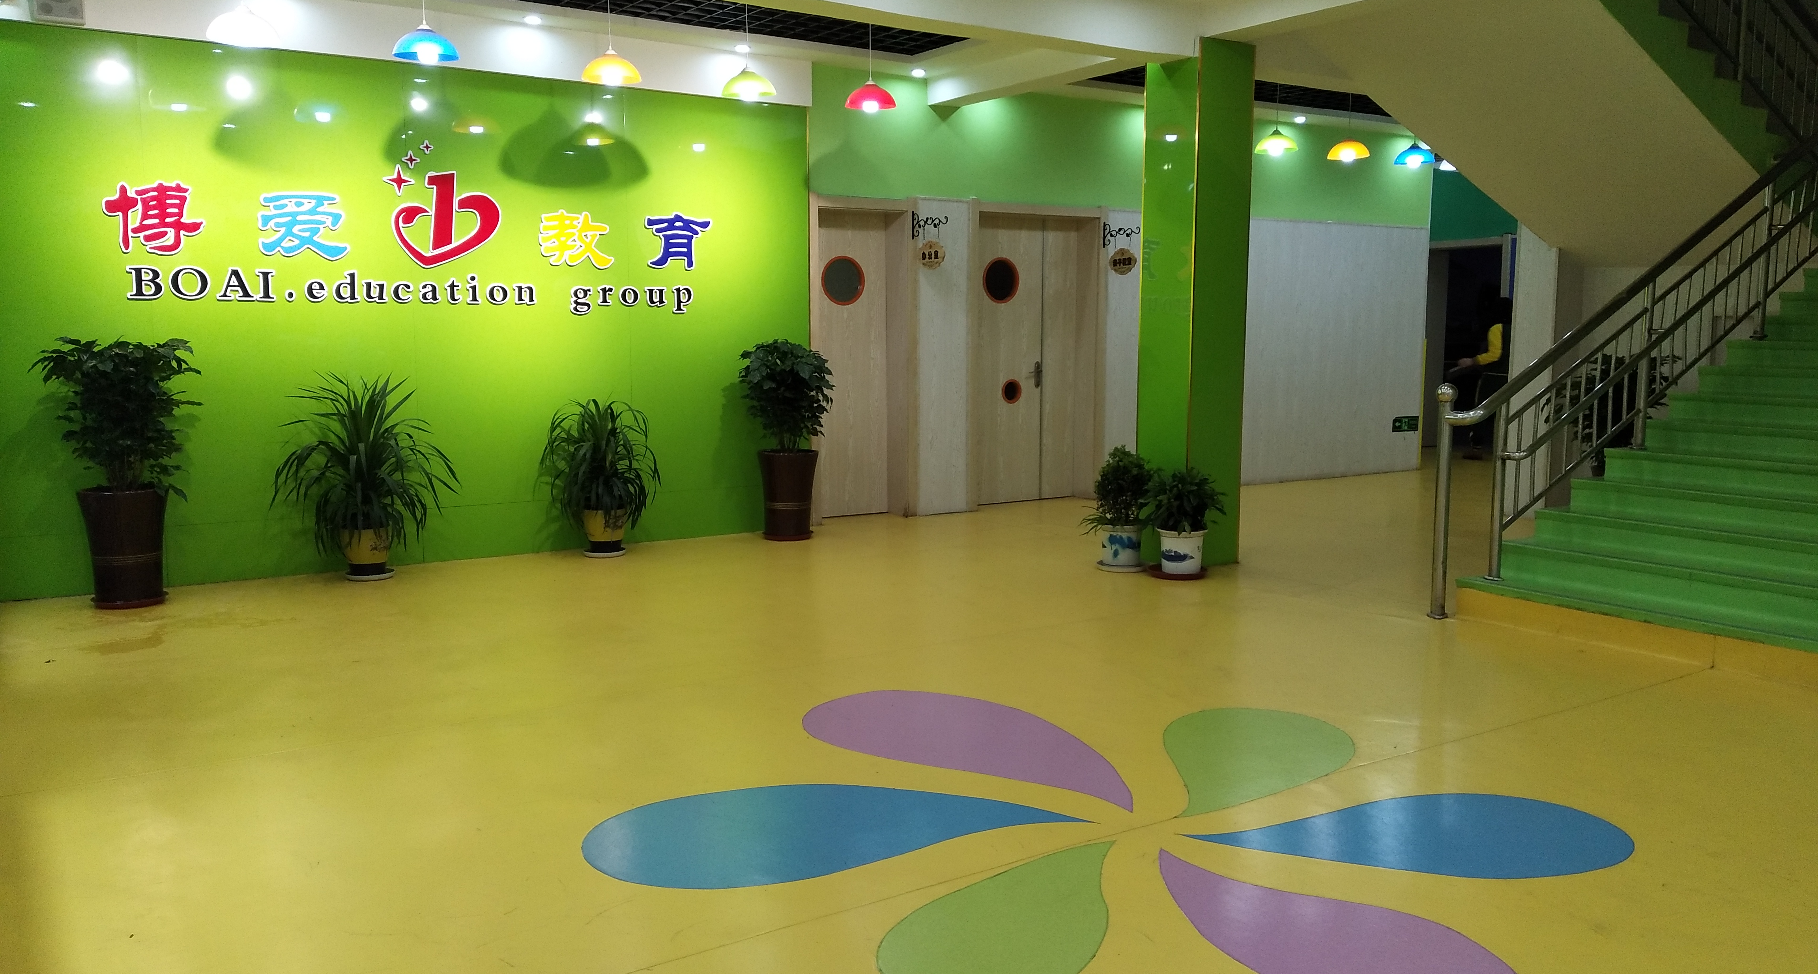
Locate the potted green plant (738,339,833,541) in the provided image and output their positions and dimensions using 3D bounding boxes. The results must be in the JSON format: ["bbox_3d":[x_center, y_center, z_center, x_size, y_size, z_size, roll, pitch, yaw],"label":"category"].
[{"bbox_3d":[-0.789,-0.311,8.689,0.610,1.260,0.560,0,7,0],"label":"potted green plant"}]

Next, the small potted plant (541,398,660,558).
[{"bbox_3d":[-1.804,-0.060,7.986,0.690,0.930,0.600,-5,9,-34],"label":"small potted plant"}]

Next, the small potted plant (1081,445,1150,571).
[{"bbox_3d":[1.234,0.111,7.925,0.385,0.710,0.378,0,7,0],"label":"small potted plant"}]

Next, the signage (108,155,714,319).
[{"bbox_3d":[-2.576,-1.428,7.614,3.290,0.930,0.050,-5,9,-34],"label":"signage"}]

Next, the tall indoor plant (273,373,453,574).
[{"bbox_3d":[-2.883,-0.043,7.223,0.960,1.080,0.780,-5,9,-34],"label":"tall indoor plant"}]

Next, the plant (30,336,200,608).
[{"bbox_3d":[-3.940,-0.079,6.775,0.700,1.320,0.672,-4,8,-34],"label":"plant"}]

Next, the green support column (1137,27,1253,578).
[{"bbox_3d":[1.656,-1.030,7.973,0.448,2.968,0.434,-4,8,-34],"label":"green support column"}]

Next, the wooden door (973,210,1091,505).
[{"bbox_3d":[0.891,-0.985,10.697,1.162,2.226,0.098,-4,8,-34],"label":"wooden door"}]

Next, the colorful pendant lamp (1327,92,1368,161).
[{"bbox_3d":[3.359,-2.754,10.434,0.308,0.545,0.308,-4,8,-34],"label":"colorful pendant lamp"}]

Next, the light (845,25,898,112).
[{"bbox_3d":[-0.222,-2.460,8.012,0.308,0.516,0.308,0,7,0],"label":"light"}]

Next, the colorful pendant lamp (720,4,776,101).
[{"bbox_3d":[-0.858,-2.330,7.309,0.293,0.475,0.293,0,7,0],"label":"colorful pendant lamp"}]

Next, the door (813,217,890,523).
[{"bbox_3d":[-0.468,-0.835,9.503,0.720,2.100,0.060,-5,9,-34],"label":"door"}]

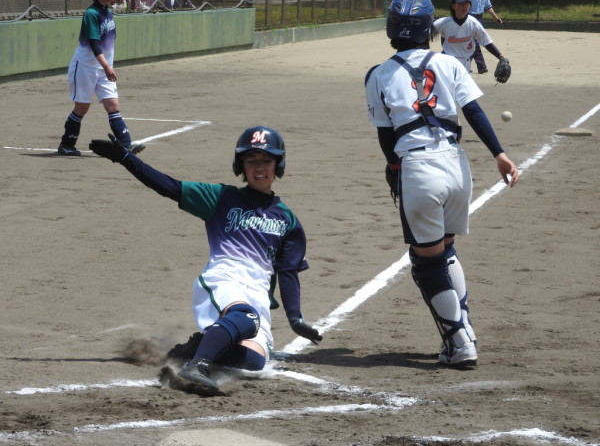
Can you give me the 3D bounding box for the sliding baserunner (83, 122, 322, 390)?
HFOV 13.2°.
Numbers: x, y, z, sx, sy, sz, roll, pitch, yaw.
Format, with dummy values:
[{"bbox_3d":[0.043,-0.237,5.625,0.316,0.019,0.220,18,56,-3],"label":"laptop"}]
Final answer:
[{"bbox_3d":[-0.431,0.149,11.493,1.030,1.060,1.130,0,6,-3],"label":"sliding baserunner"}]

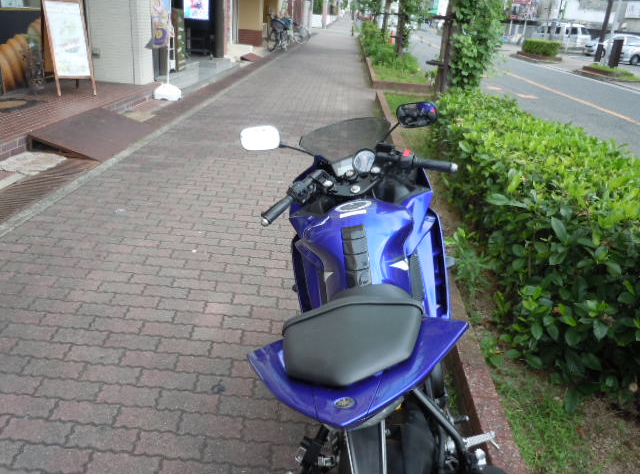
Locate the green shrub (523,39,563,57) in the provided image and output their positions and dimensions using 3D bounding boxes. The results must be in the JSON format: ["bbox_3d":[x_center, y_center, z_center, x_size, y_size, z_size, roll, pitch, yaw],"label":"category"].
[{"bbox_3d":[11.501,-9.871,26.998,1.050,0.680,2.900,5,24,1],"label":"green shrub"}]

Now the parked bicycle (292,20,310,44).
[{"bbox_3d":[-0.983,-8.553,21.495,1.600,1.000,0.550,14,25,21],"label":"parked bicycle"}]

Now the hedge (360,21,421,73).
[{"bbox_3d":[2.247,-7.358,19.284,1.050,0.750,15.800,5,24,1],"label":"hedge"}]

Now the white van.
[{"bbox_3d":[22.018,-18.415,47.252,1.700,1.950,4.550,-10,28,-30],"label":"white van"}]

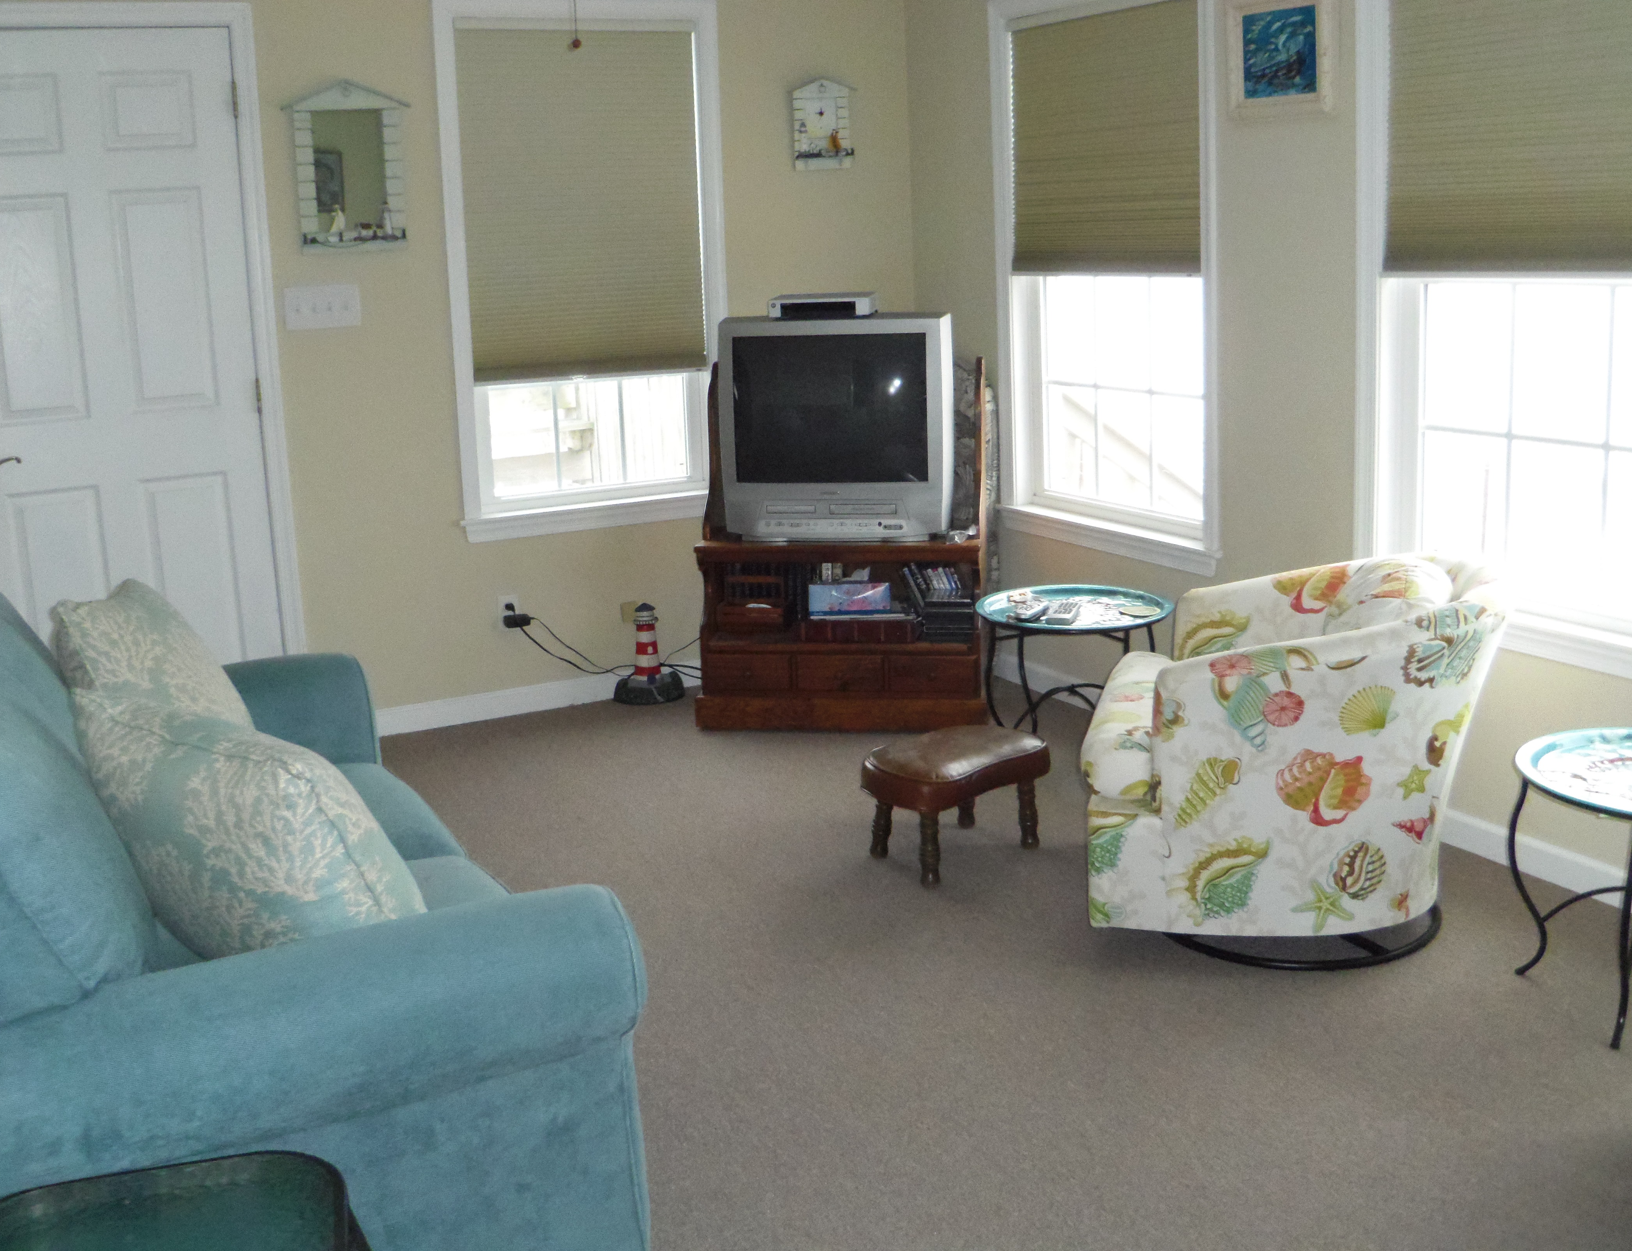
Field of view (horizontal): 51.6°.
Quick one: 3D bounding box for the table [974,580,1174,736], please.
[{"bbox_3d":[0.659,0.165,4.323,0.525,0.440,0.525,-2,13,0],"label":"table"}]

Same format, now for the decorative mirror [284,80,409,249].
[{"bbox_3d":[-1.261,-1.248,4.568,0.352,0.466,0.050,-9,14,-26],"label":"decorative mirror"}]

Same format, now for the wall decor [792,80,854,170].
[{"bbox_3d":[0.028,-1.546,5.203,0.224,0.283,0.040,-9,14,-26],"label":"wall decor"}]

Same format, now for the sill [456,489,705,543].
[{"bbox_3d":[-0.644,-0.340,5.139,0.922,0.077,0.110,-9,14,-26],"label":"sill"}]

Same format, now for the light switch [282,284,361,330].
[{"bbox_3d":[-1.349,-0.871,4.617,0.210,0.114,0.016,-9,14,-26],"label":"light switch"}]

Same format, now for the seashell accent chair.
[{"bbox_3d":[0.963,0.217,3.333,0.820,0.750,0.740,3,14,20],"label":"seashell accent chair"}]

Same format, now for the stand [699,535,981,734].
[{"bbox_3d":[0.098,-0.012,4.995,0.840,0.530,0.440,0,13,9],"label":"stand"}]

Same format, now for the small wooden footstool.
[{"bbox_3d":[0.303,0.394,3.780,0.420,0.258,0.285,-13,17,-39],"label":"small wooden footstool"}]

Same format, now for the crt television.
[{"bbox_3d":[0.079,-0.592,4.963,0.645,0.620,0.480,1,13,12],"label":"crt television"}]

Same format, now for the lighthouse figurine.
[{"bbox_3d":[-0.525,0.078,5.210,0.205,0.304,0.165,-9,14,-26],"label":"lighthouse figurine"}]

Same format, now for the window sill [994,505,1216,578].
[{"bbox_3d":[0.831,-0.251,4.743,0.110,0.078,1.055,-9,14,-26],"label":"window sill"}]

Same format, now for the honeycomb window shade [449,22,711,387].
[{"bbox_3d":[-0.673,-1.240,4.939,0.748,1.045,0.045,-9,14,-26],"label":"honeycomb window shade"}]

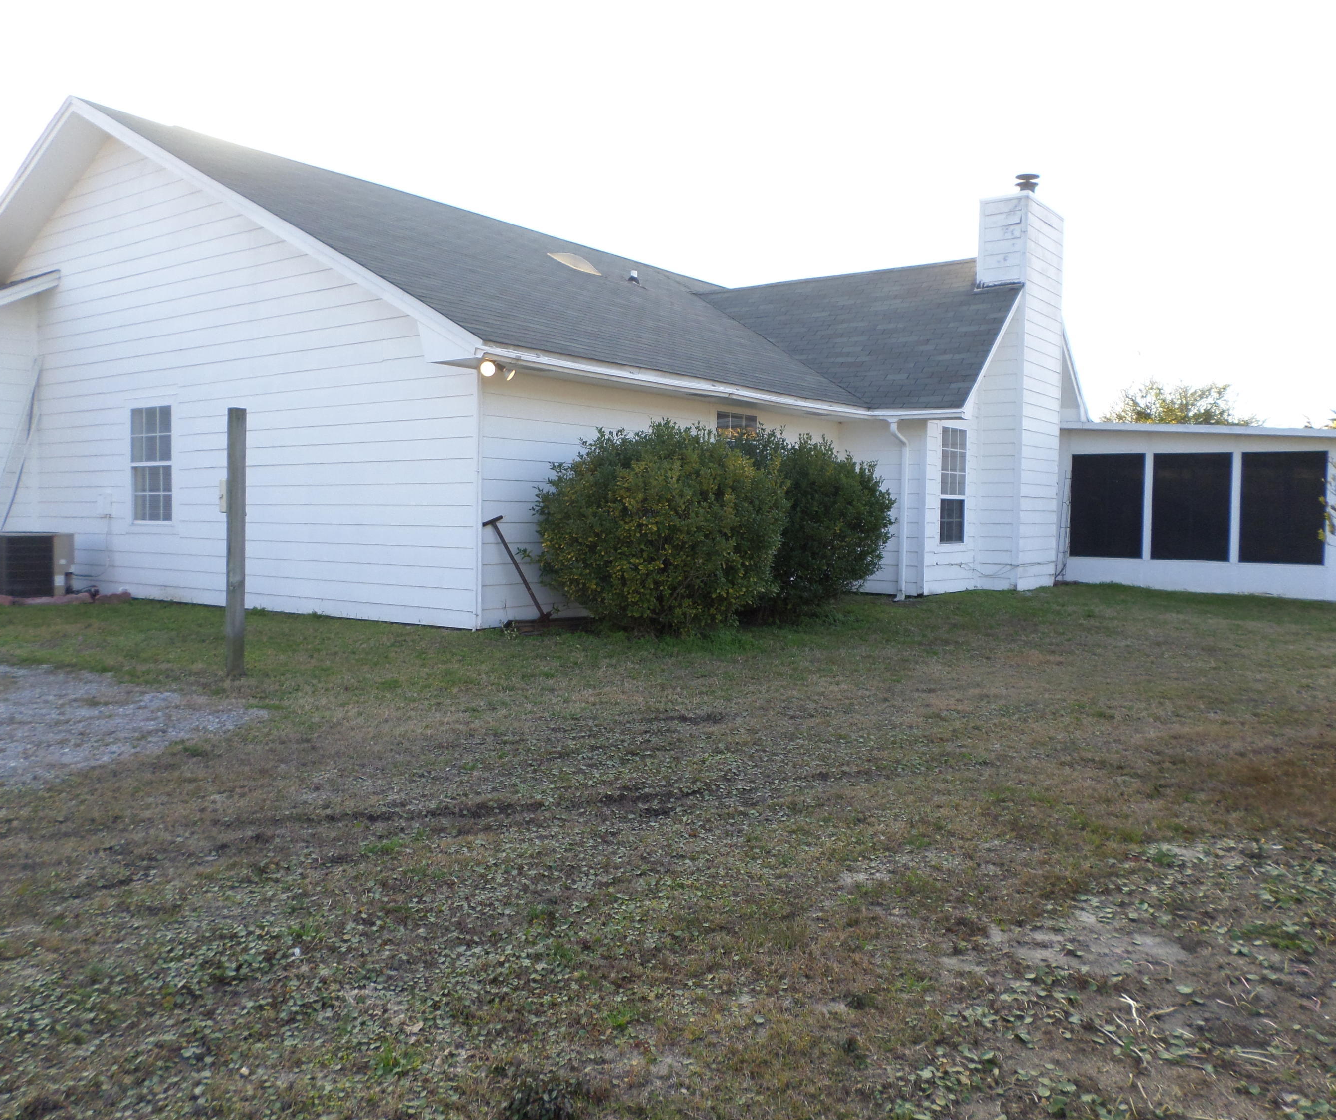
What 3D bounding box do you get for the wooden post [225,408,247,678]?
[{"bbox_3d":[-2.948,-0.110,7.359,0.093,1.848,0.093,3,3,36],"label":"wooden post"}]

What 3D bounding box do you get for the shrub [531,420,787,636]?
[{"bbox_3d":[-0.074,-0.301,9.973,2.250,1.950,2.300,0,3,0],"label":"shrub"}]

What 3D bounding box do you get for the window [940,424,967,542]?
[{"bbox_3d":[4.100,-1.062,15.479,0.100,1.640,0.955,2,3,36],"label":"window"}]

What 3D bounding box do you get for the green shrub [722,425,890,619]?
[{"bbox_3d":[1.468,-0.403,11.743,1.950,2.020,2.000,0,3,0],"label":"green shrub"}]

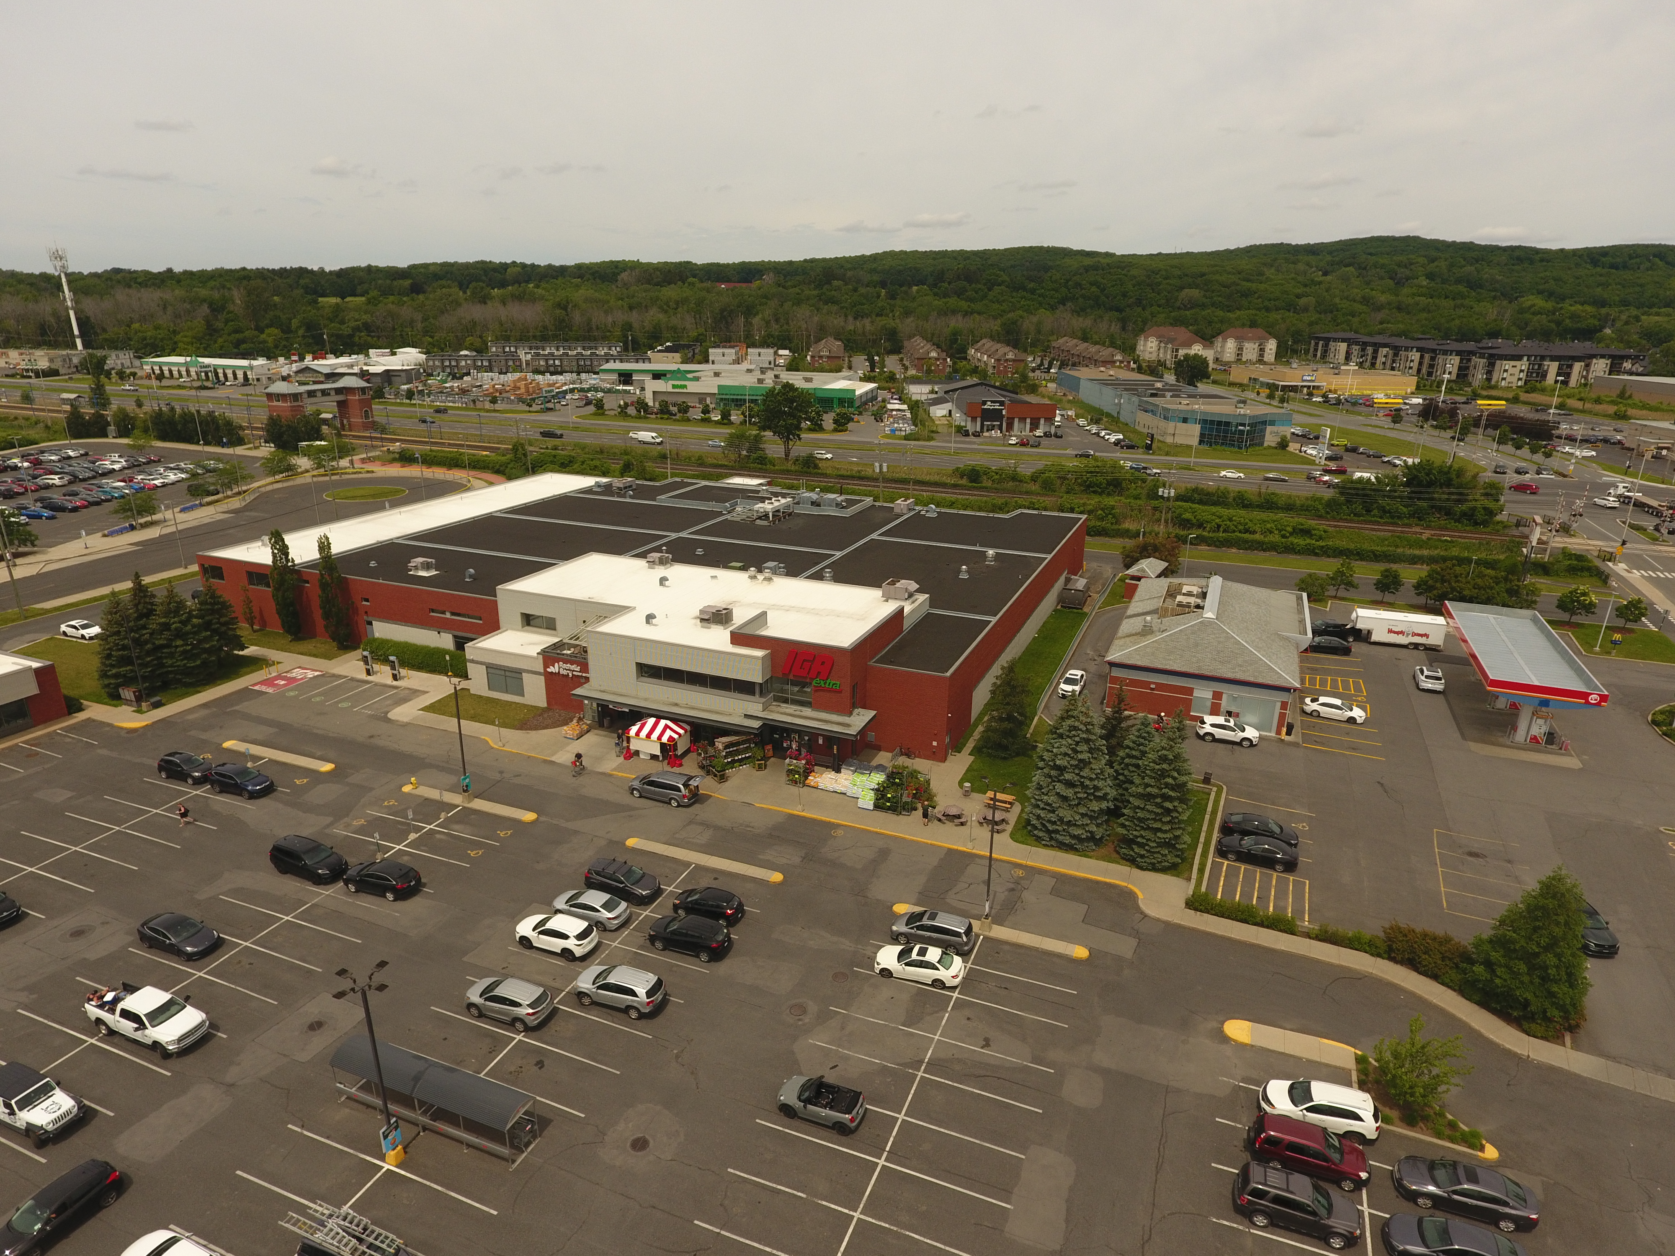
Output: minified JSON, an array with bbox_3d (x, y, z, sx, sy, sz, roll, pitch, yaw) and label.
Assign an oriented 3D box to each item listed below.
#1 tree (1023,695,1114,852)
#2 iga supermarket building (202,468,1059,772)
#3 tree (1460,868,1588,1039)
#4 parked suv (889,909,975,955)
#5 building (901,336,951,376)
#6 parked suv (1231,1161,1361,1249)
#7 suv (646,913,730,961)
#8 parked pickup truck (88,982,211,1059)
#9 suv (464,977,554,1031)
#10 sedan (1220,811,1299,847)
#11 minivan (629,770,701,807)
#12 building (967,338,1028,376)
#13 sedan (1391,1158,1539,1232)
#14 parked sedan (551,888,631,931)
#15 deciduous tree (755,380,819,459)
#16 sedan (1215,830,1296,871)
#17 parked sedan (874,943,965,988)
[{"bbox_3d":[15.267,8.912,62.718,5.900,9.800,5.900,6,19,14],"label":"tree"},{"bbox_3d":[-19.375,-7.732,111.891,84.000,9.000,68.000,8,20,22],"label":"iga supermarket building"},{"bbox_3d":[34.287,15.237,47.404,5.300,7.900,5.300,16,24,38],"label":"tree"},{"bbox_3d":[5.168,16.358,52.614,4.610,1.630,1.755,8,20,21],"label":"parked suv"},{"bbox_3d":[42.420,-131.158,469.172,15.000,14.500,35.000,-2,19,-7],"label":"building"},{"bbox_3d":[17.194,21.323,35.993,4.430,1.740,1.820,6,20,19],"label":"parked suv"},{"bbox_3d":[-7.823,16.384,51.733,4.550,1.660,1.840,8,21,20],"label":"suv"},{"bbox_3d":[-32.390,18.229,45.573,5.700,1.930,2.030,8,21,20],"label":"parked pickup truck"},{"bbox_3d":[-15.903,17.971,46.863,4.480,1.650,1.850,7,20,20],"label":"suv"},{"bbox_3d":[27.236,13.003,62.401,4.600,1.430,1.800,11,22,27],"label":"sedan"},{"bbox_3d":[-11.843,10.796,66.306,5.150,1.750,1.980,9,21,23],"label":"minivan"},{"bbox_3d":[69.388,-115.566,412.058,13.600,11.000,62.000,0,20,0],"label":"building"},{"bbox_3d":[24.355,21.760,37.580,4.860,1.450,1.820,8,21,20],"label":"sedan"},{"bbox_3d":[-13.811,15.517,53.892,4.620,1.450,1.810,8,20,20],"label":"parked sedan"},{"bbox_3d":[-11.001,-45.557,213.016,12.800,17.200,12.800,0,19,-3],"label":"deciduous tree"},{"bbox_3d":[26.077,13.707,59.801,4.700,1.460,1.830,9,21,25],"label":"sedan"},{"bbox_3d":[4.241,17.329,49.995,4.600,1.450,1.770,7,20,17],"label":"parked sedan"}]

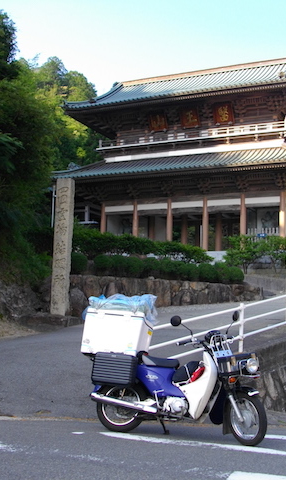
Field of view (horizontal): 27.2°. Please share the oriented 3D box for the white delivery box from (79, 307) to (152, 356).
[{"bbox_3d":[-0.240,0.929,5.766,0.575,0.420,0.340,2,-15,21],"label":"white delivery box"}]

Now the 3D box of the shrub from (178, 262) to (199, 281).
[{"bbox_3d":[1.308,0.905,17.000,0.632,0.546,0.632,0,-4,0],"label":"shrub"}]

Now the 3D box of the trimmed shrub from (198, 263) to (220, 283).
[{"bbox_3d":[1.882,0.934,17.000,0.632,0.546,0.632,1,-6,0],"label":"trimmed shrub"}]

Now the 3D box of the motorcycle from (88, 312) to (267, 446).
[{"bbox_3d":[0.330,1.251,5.521,1.770,1.140,0.690,-1,-11,20],"label":"motorcycle"}]

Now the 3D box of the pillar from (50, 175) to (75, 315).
[{"bbox_3d":[-1.864,0.162,13.700,0.335,3.188,0.335,0,-6,11],"label":"pillar"}]

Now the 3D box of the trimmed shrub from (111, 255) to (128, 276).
[{"bbox_3d":[-0.675,0.733,17.000,0.546,0.632,0.546,0,-4,0],"label":"trimmed shrub"}]

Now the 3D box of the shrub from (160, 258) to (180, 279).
[{"bbox_3d":[0.761,0.819,17.000,0.603,0.575,0.603,0,-4,0],"label":"shrub"}]

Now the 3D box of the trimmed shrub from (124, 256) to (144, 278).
[{"bbox_3d":[-0.273,0.790,17.000,0.575,0.632,0.575,0,-4,0],"label":"trimmed shrub"}]

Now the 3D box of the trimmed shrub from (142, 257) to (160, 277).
[{"bbox_3d":[0.207,0.730,16.300,0.551,0.523,0.551,1,-6,0],"label":"trimmed shrub"}]

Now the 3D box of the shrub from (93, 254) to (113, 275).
[{"bbox_3d":[-1.055,0.654,15.800,0.534,0.507,0.534,1,-6,0],"label":"shrub"}]

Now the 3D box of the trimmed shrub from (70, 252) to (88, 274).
[{"bbox_3d":[-1.919,0.683,17.200,0.669,0.640,0.669,0,-4,0],"label":"trimmed shrub"}]

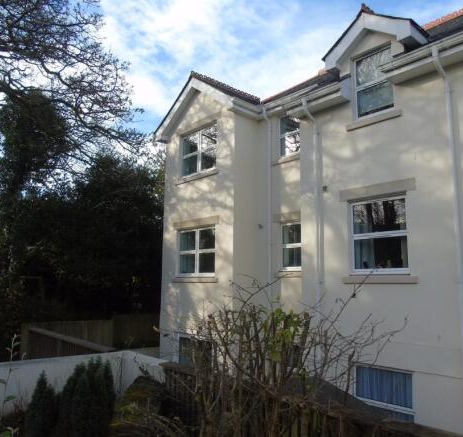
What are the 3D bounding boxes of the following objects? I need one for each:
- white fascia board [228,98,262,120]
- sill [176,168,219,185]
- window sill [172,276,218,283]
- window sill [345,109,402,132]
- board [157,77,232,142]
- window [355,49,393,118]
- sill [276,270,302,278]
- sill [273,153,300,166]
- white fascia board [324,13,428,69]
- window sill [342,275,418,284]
[{"bbox_3d":[0.396,-2.620,10.151,1.066,0.349,0.291,9,-12,-42],"label":"white fascia board"},{"bbox_3d":[-0.864,-1.060,10.882,0.126,0.121,1.774,9,-12,-42],"label":"sill"},{"bbox_3d":[-0.892,1.541,10.451,0.126,0.116,1.803,9,-12,-42],"label":"window sill"},{"bbox_3d":[2.413,-1.623,7.076,0.126,0.107,0.989,9,-12,-42],"label":"window sill"},{"bbox_3d":[-1.014,-2.994,11.143,0.242,1.386,3.373,9,-12,-42],"label":"board"},{"bbox_3d":[2.448,-2.325,7.250,0.097,1.115,0.737,9,-12,-42],"label":"window"},{"bbox_3d":[1.409,1.294,9.635,0.126,0.121,1.018,9,-12,-42],"label":"sill"},{"bbox_3d":[1.438,-1.398,10.080,0.126,0.121,1.037,9,-12,-42],"label":"sill"},{"bbox_3d":[2.430,-3.121,7.309,0.485,0.795,1.628,9,-12,-42],"label":"white fascia board"},{"bbox_3d":[2.356,0.980,6.678,0.126,0.112,1.250,9,-12,-42],"label":"window sill"}]

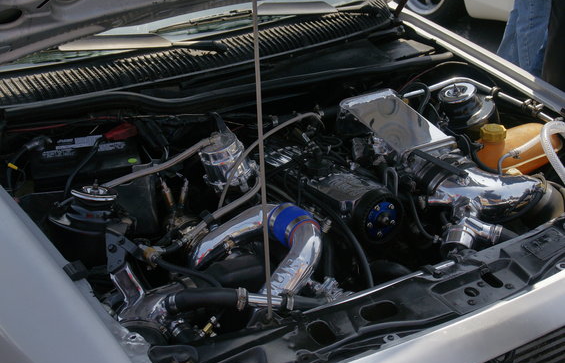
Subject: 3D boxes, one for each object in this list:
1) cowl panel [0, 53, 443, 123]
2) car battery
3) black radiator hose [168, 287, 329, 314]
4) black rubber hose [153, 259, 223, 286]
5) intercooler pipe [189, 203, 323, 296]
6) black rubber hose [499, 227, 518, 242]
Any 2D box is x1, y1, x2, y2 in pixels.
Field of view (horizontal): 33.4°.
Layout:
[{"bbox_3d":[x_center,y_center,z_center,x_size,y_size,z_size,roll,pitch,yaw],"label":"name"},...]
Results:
[{"bbox_3d":[-0.076,-0.257,2.361,1.260,0.090,0.150,-12,30,-24],"label":"cowl panel"},{"bbox_3d":[-0.501,0.014,2.461,0.265,0.190,0.178,-9,28,-11],"label":"car battery"},{"bbox_3d":[-0.080,0.254,1.974,0.334,0.045,0.050,0,27,6],"label":"black radiator hose"},{"bbox_3d":[-0.211,0.203,2.087,0.150,0.045,0.030,8,29,21],"label":"black rubber hose"},{"bbox_3d":[-0.069,0.158,2.116,0.280,0.165,0.200,-10,28,-14],"label":"intercooler pipe"},{"bbox_3d":[0.510,0.121,2.115,0.030,0.030,0.065,-26,35,-37],"label":"black rubber hose"}]

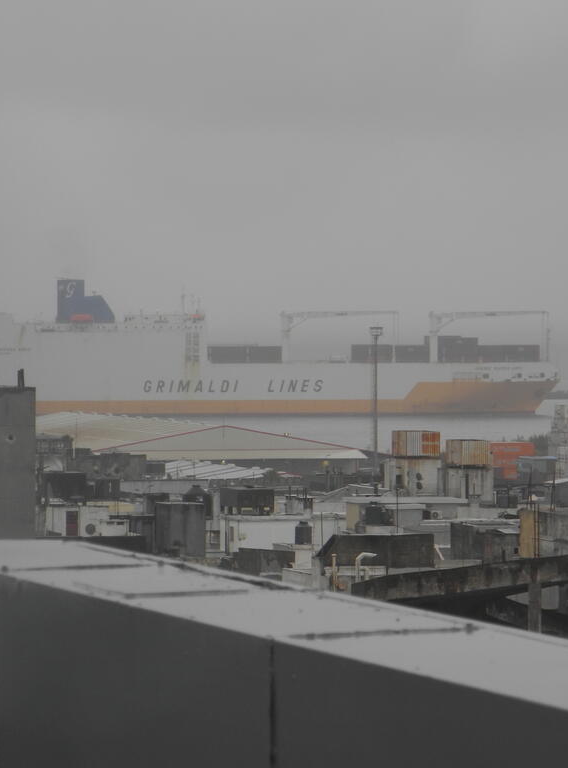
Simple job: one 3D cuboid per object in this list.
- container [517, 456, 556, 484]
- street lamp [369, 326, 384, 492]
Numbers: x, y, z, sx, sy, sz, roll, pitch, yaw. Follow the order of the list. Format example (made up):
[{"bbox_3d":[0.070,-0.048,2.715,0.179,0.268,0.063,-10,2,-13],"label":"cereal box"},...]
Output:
[{"bbox_3d":[42.679,14.621,1000.000,6.100,4.500,2.500,0,1,-23],"label":"container"},{"bbox_3d":[16.573,4.569,1060.000,2.400,30.000,2.400,0,1,0],"label":"street lamp"}]

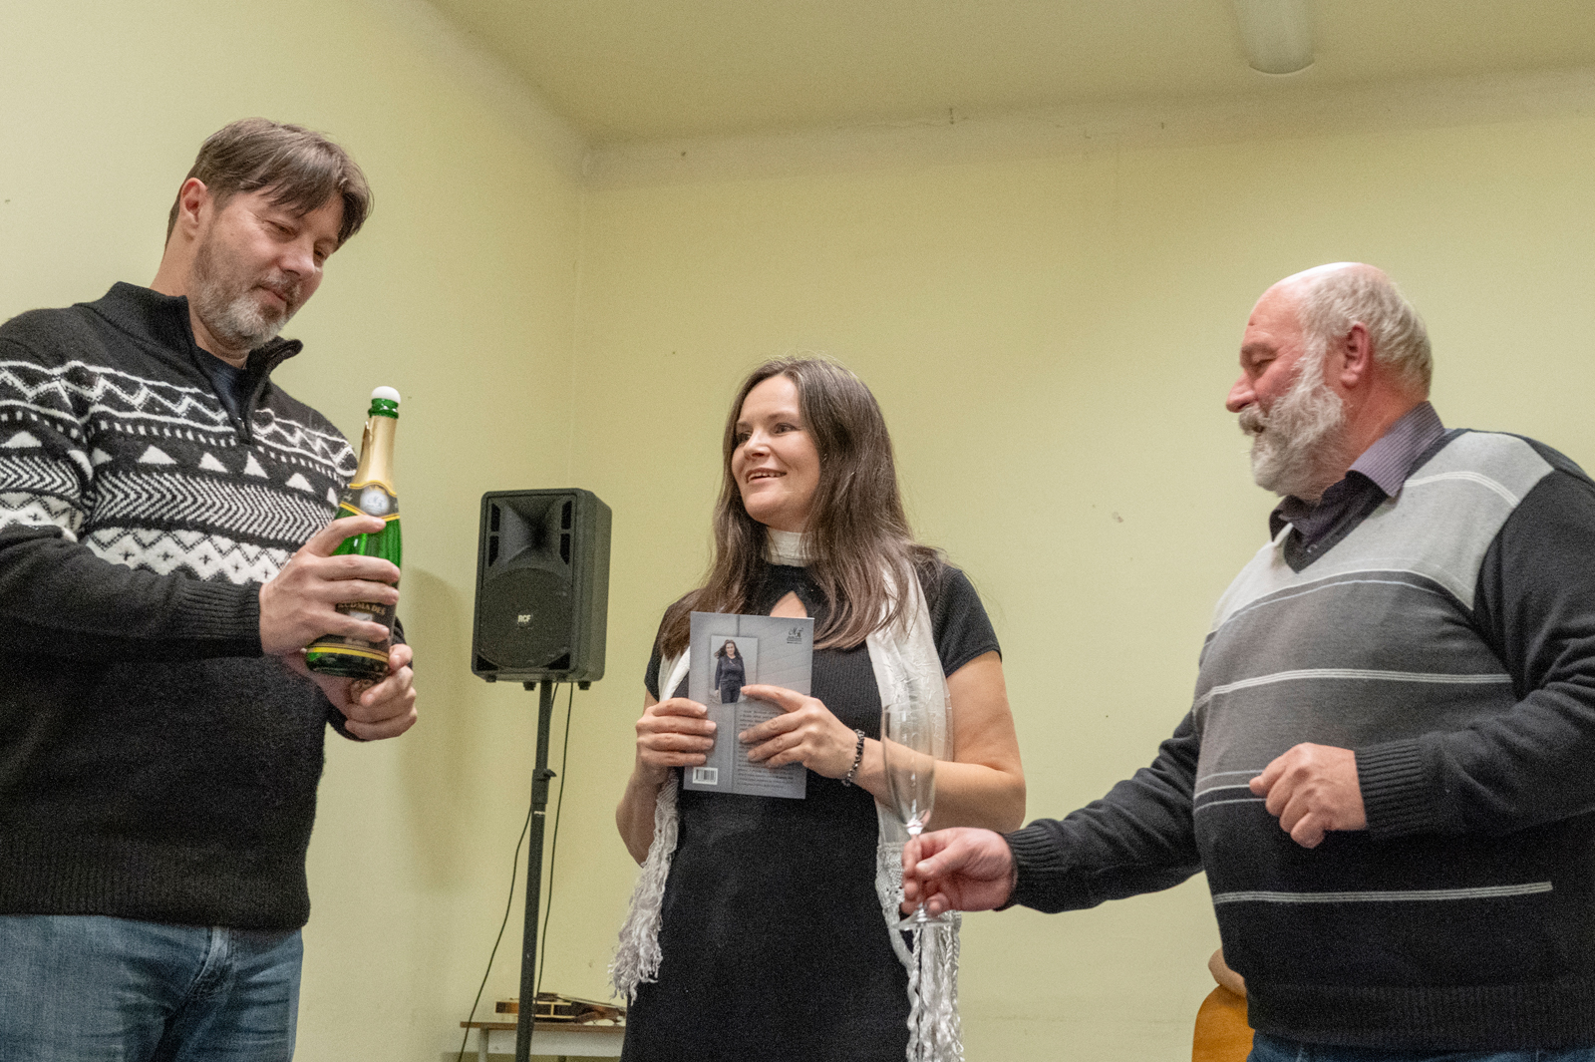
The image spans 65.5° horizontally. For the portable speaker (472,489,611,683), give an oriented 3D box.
[{"bbox_3d":[-0.798,0.193,3.973,0.337,0.578,0.330,-2,-12,11],"label":"portable speaker"}]

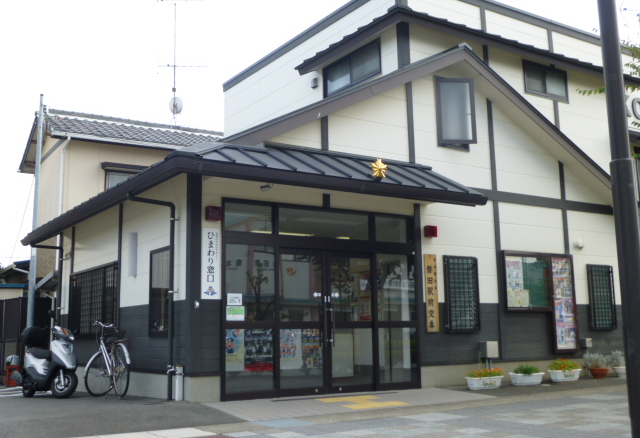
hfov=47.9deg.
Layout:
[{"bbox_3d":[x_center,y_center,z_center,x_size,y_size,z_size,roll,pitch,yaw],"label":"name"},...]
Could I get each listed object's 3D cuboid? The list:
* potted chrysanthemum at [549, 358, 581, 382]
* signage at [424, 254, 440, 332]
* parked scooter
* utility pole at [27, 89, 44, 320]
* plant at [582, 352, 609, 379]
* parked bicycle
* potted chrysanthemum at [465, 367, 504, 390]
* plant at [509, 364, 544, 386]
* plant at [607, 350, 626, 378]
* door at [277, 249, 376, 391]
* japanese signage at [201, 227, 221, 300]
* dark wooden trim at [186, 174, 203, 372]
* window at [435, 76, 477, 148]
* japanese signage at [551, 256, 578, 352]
[{"bbox_3d":[4.209,2.599,12.404,0.600,0.380,0.270,5,-11,-33],"label":"potted chrysanthemum"},{"bbox_3d":[1.746,1.167,11.326,0.235,1.211,0.035,5,-11,-33],"label":"signage"},{"bbox_3d":[-4.089,2.046,10.796,0.690,1.238,1.797,8,-13,-44],"label":"parked scooter"},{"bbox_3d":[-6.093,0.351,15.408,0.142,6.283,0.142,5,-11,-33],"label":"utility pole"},{"bbox_3d":[4.958,2.647,12.963,0.420,0.450,0.390,5,-11,-33],"label":"plant"},{"bbox_3d":[-2.948,1.978,10.195,0.609,1.086,1.776,5,-11,-33],"label":"parked bicycle"},{"bbox_3d":[2.419,2.356,10.578,0.609,0.294,0.233,5,-11,-33],"label":"potted chrysanthemum"},{"bbox_3d":[3.259,2.468,11.323,0.609,0.284,0.233,5,-11,-33],"label":"plant"},{"bbox_3d":[5.313,2.559,12.726,0.355,0.467,0.355,5,-11,-33],"label":"plant"},{"bbox_3d":[0.118,1.456,10.233,1.602,2.005,0.080,5,-11,-33],"label":"door"},{"bbox_3d":[-1.400,0.581,9.303,0.257,0.913,0.025,5,-11,-33],"label":"japanese signage"},{"bbox_3d":[-1.629,0.679,9.323,0.147,2.558,0.167,5,-11,-33],"label":"dark wooden trim"},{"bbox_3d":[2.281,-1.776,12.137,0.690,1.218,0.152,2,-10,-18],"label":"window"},{"bbox_3d":[4.380,1.525,13.020,0.623,1.726,0.080,5,-11,-33],"label":"japanese signage"}]

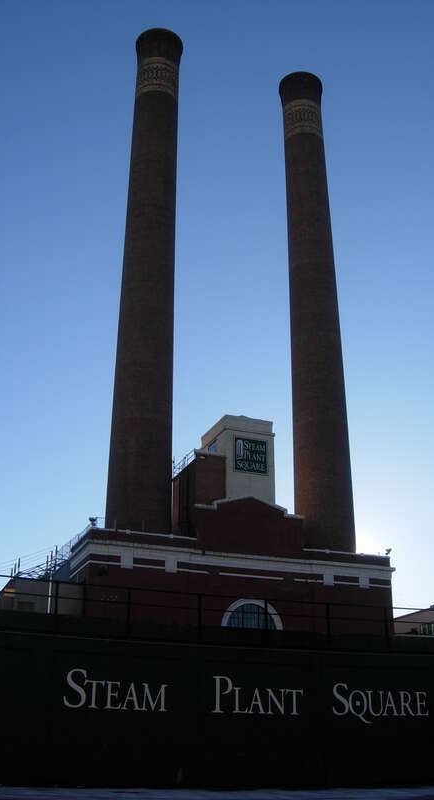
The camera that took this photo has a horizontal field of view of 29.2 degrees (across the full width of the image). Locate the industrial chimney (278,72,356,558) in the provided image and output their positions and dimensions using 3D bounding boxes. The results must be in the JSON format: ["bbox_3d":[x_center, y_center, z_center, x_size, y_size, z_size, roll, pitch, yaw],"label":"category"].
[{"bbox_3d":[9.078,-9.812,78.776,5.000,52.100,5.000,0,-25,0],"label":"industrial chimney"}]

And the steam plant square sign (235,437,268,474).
[{"bbox_3d":[2.873,4.661,69.403,2.860,2.860,0.200,9,-26,-18],"label":"steam plant square sign"}]

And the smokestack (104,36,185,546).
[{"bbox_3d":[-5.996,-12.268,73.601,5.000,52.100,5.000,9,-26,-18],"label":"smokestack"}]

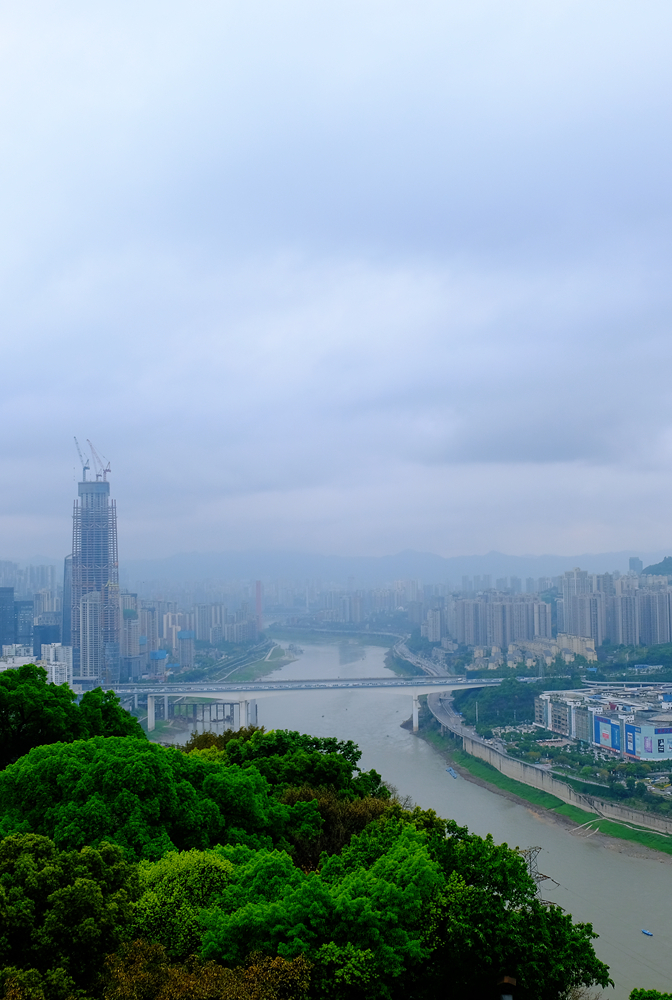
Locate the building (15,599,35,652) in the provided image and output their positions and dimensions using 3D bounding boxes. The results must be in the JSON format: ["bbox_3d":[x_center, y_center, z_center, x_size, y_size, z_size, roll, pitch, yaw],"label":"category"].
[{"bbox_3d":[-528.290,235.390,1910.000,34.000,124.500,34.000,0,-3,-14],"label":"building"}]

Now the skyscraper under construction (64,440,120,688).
[{"bbox_3d":[-421.000,112.000,1965.000,78.000,415.000,72.000,0,-4,-12],"label":"skyscraper under construction"}]

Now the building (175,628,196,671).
[{"bbox_3d":[-301.360,303.850,2260.000,28.000,83.500,26.000,1,-4,-30],"label":"building"}]

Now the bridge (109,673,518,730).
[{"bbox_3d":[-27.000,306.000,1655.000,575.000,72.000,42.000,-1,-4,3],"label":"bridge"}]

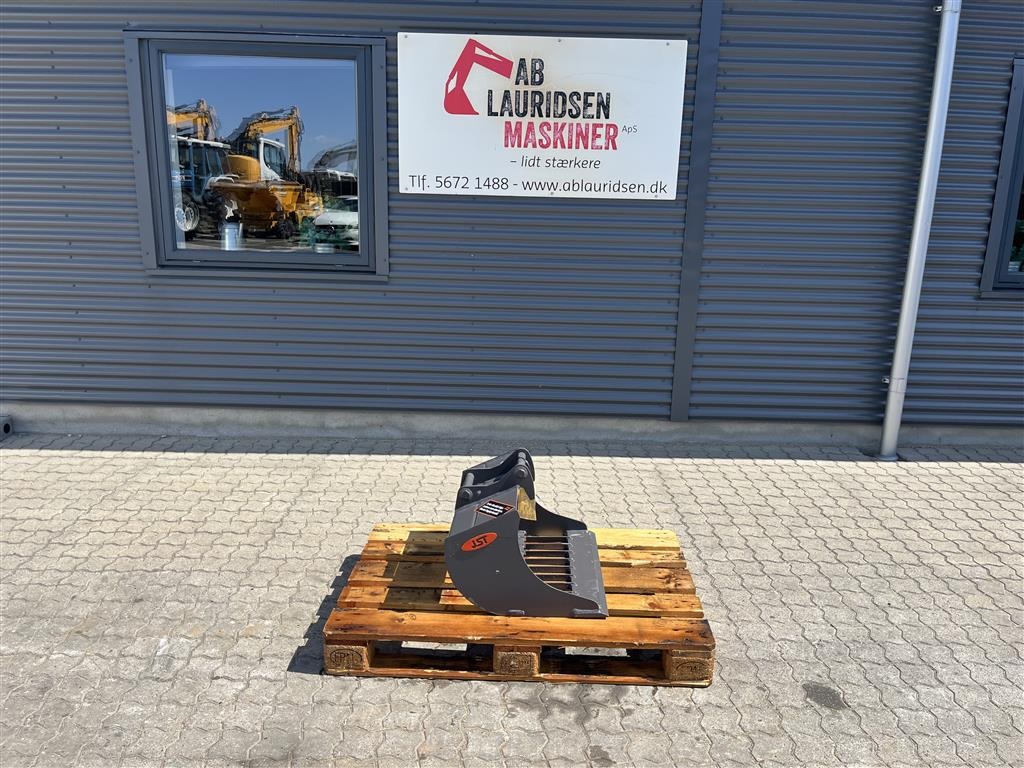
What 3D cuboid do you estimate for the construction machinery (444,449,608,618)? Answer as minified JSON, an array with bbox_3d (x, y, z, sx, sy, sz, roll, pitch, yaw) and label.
[{"bbox_3d":[0.057,0.465,2.735,0.540,0.430,0.635,2,14,1],"label":"construction machinery"}]

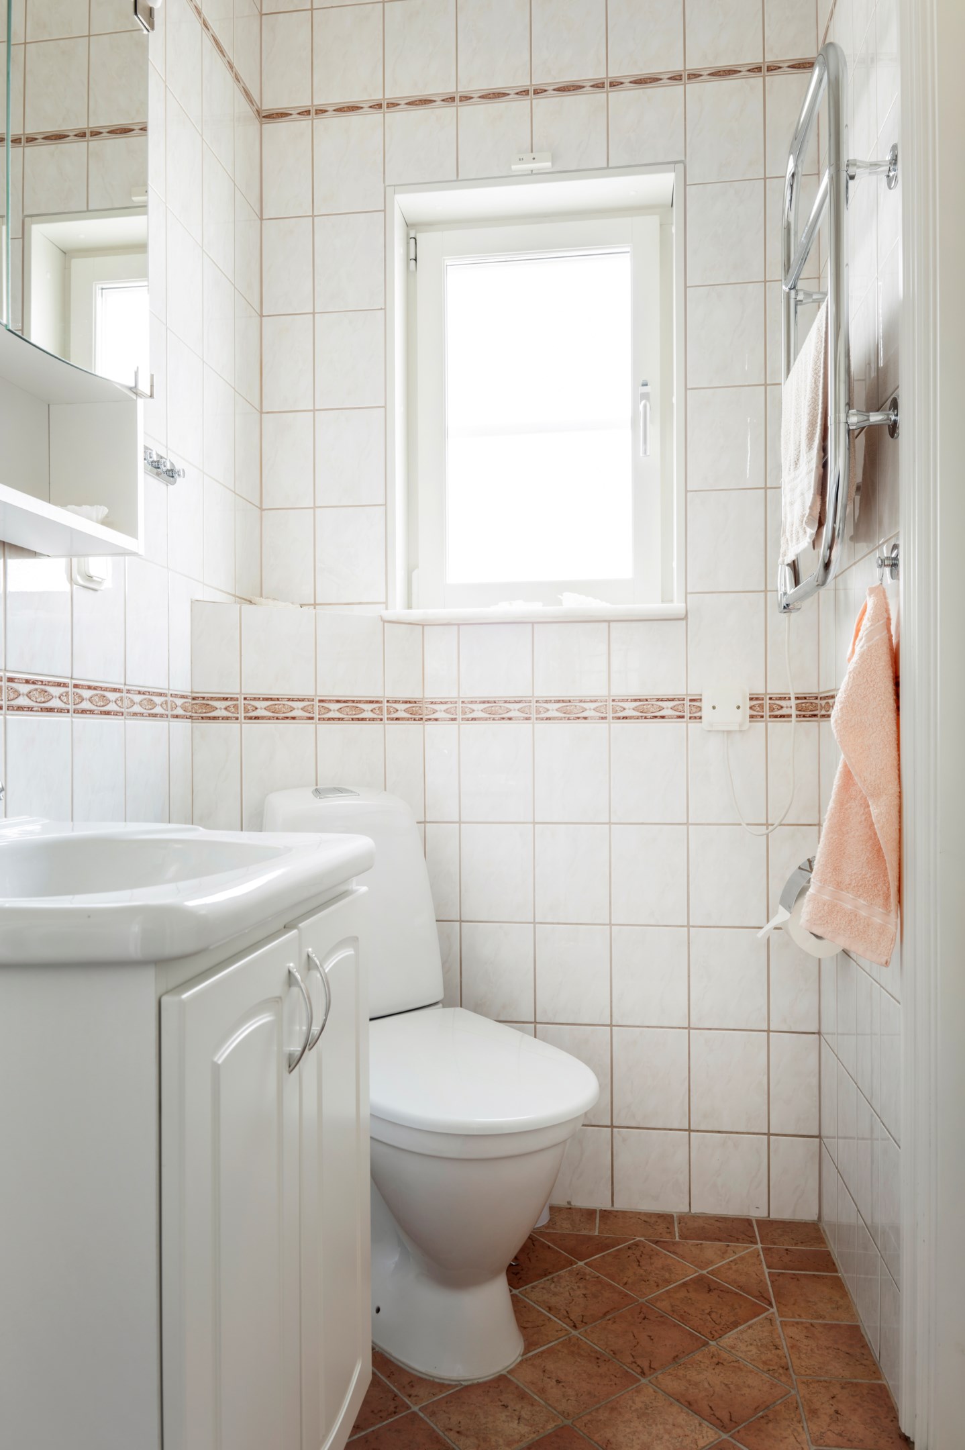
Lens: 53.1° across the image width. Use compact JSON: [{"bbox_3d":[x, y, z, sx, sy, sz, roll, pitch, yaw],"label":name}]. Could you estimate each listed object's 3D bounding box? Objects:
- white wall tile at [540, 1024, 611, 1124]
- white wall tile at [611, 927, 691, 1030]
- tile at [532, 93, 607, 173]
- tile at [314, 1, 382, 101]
[{"bbox_3d":[0.184,0.702,1.944,0.149,0.199,0.010,0,0,8],"label":"white wall tile"},{"bbox_3d":[0.334,0.500,1.923,0.149,0.198,0.010,0,0,8],"label":"white wall tile"},{"bbox_3d":[0.174,-1.186,1.938,0.150,0.147,0.009,0,0,8],"label":"tile"},{"bbox_3d":[-0.277,-1.386,2.002,0.149,0.197,0.010,0,0,8],"label":"tile"}]

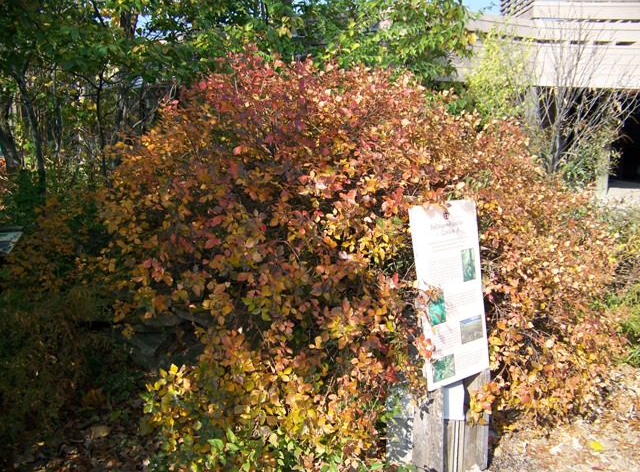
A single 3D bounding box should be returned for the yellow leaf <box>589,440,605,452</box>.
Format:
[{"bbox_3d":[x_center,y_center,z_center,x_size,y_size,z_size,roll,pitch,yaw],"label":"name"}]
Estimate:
[{"bbox_3d":[1.423,1.079,3.320,0.068,0.016,0.095,0,10,-1],"label":"yellow leaf"}]

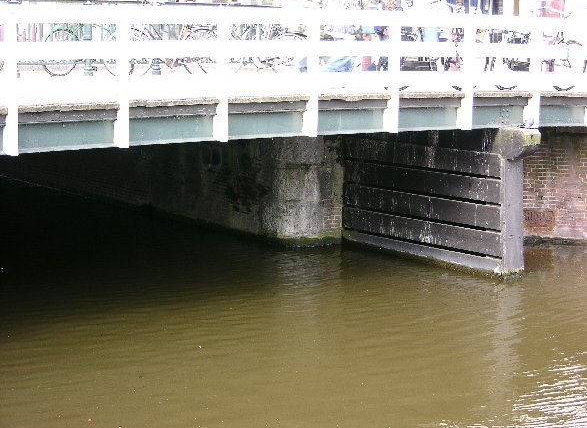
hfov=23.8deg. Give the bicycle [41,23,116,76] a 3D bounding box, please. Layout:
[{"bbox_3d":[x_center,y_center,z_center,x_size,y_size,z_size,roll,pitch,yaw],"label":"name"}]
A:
[{"bbox_3d":[-2.978,-2.584,20.628,1.800,1.080,0.580,-7,11,-40],"label":"bicycle"}]

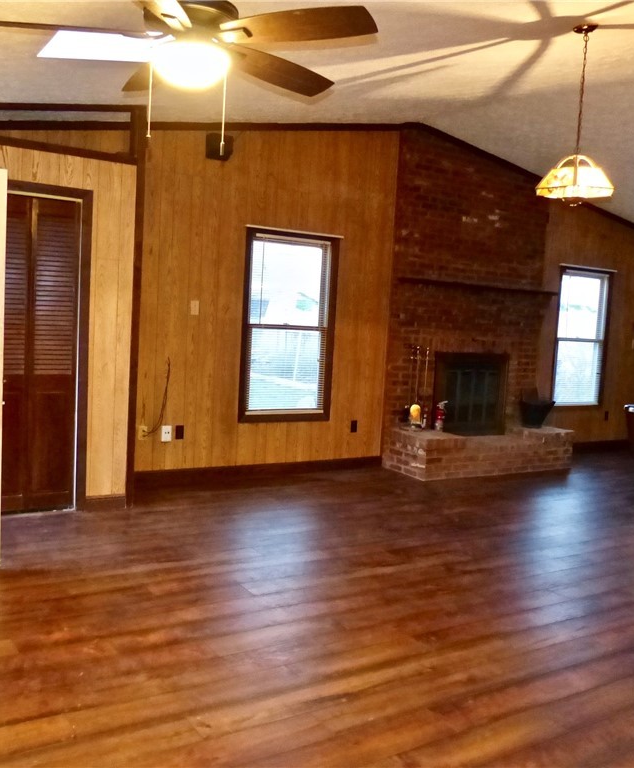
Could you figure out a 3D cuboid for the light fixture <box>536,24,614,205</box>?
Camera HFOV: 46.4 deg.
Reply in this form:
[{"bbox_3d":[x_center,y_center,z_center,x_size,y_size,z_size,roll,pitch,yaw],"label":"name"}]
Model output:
[{"bbox_3d":[1.454,-1.484,4.096,0.410,0.965,0.410,0,6,-32],"label":"light fixture"}]

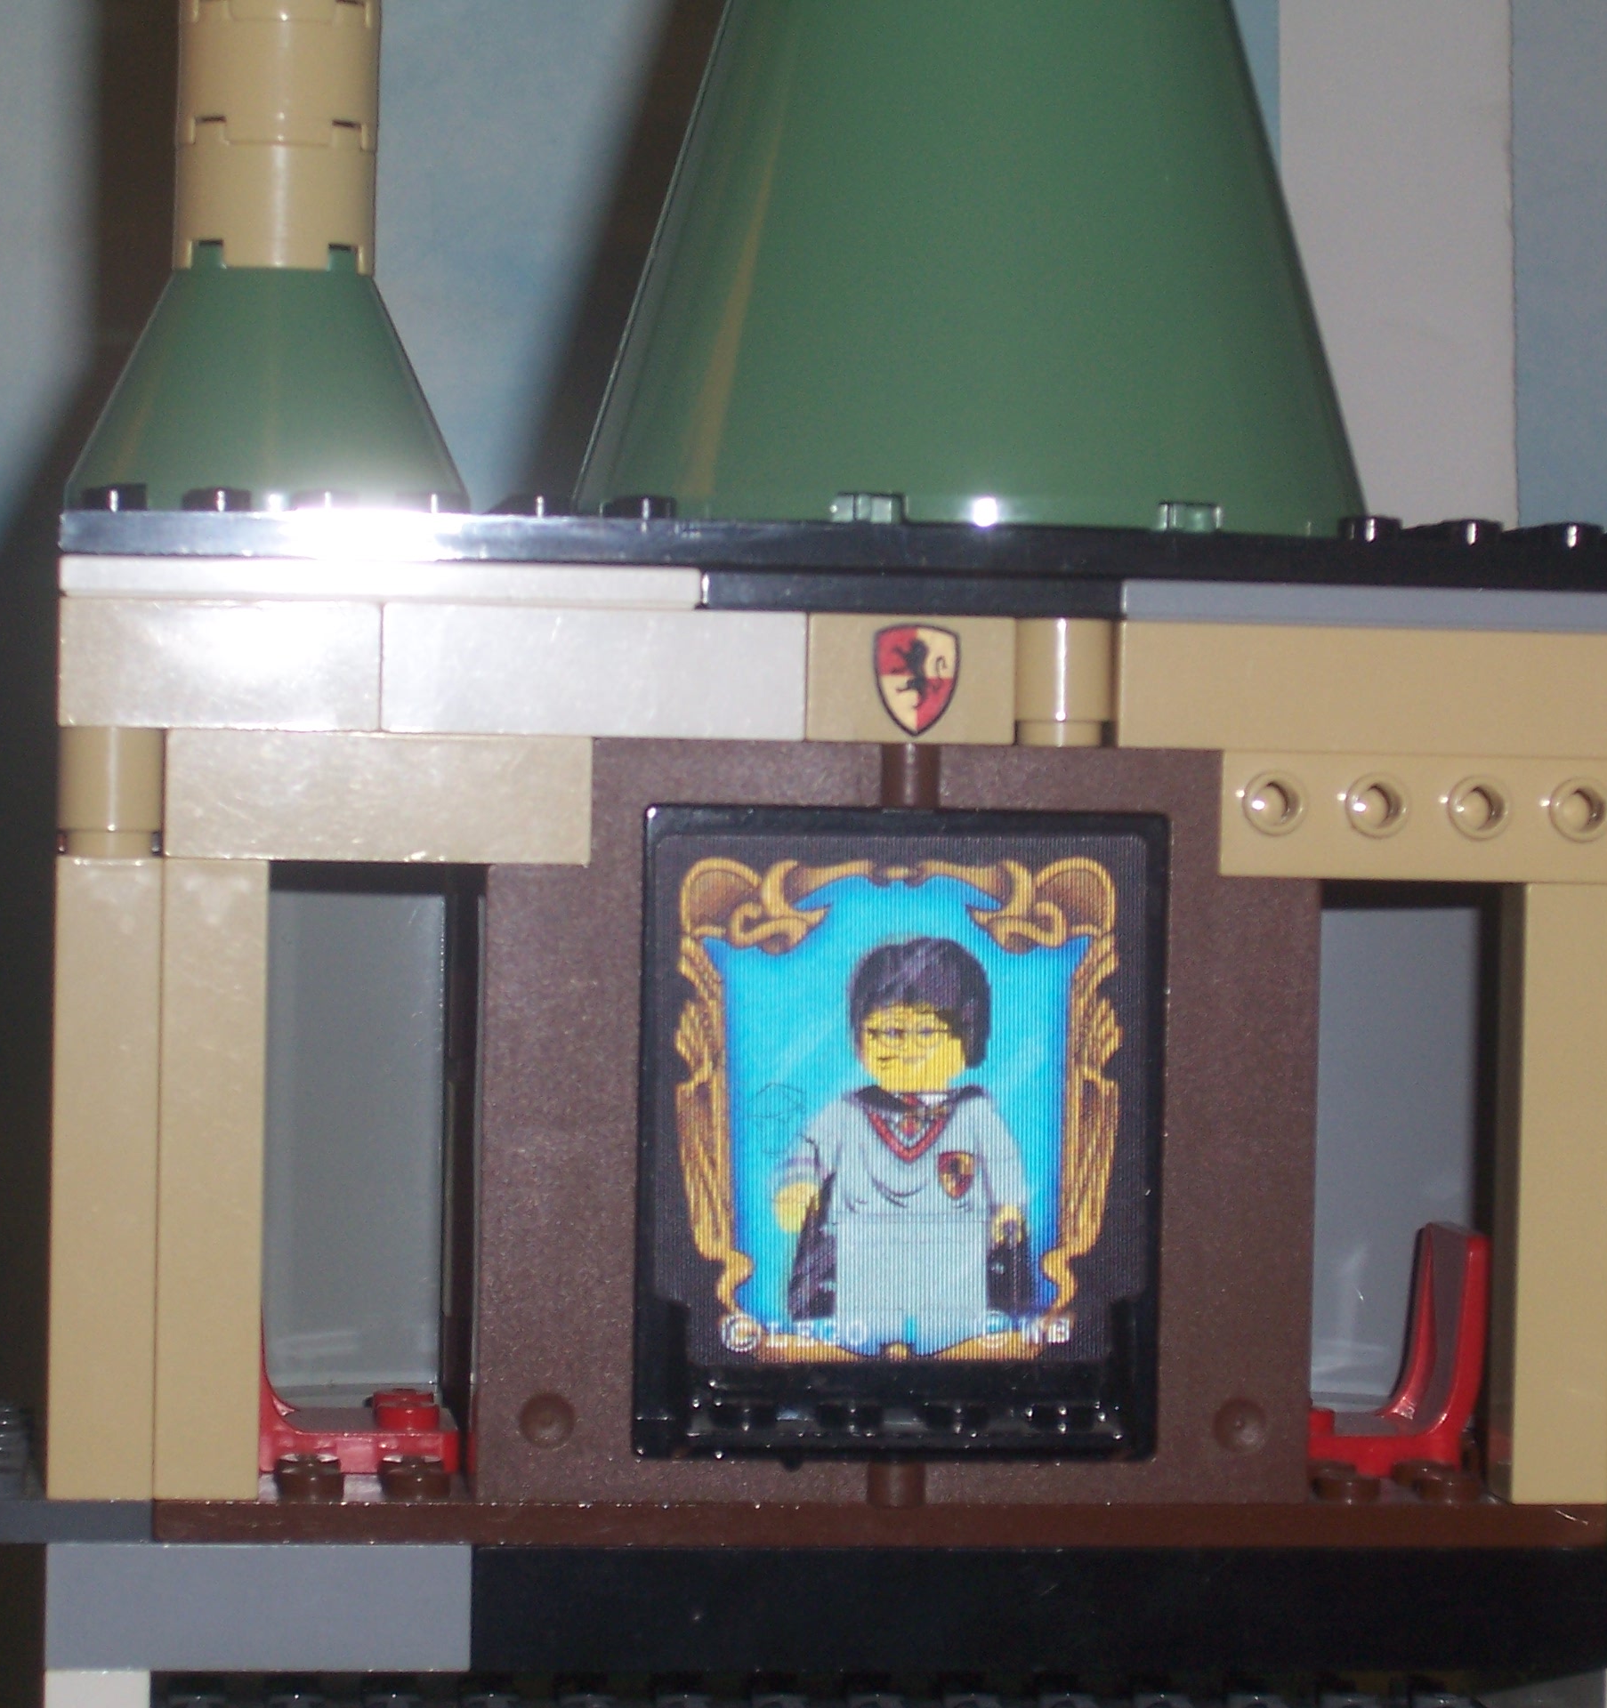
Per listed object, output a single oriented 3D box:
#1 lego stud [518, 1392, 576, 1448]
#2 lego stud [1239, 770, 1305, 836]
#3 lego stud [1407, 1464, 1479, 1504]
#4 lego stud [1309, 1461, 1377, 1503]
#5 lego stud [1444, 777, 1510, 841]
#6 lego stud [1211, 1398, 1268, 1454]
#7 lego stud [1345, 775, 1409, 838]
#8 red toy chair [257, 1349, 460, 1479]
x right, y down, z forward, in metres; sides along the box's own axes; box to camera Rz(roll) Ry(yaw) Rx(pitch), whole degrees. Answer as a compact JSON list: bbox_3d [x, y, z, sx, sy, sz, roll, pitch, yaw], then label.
[{"bbox_3d":[-0.019,0.043,0.407,0.004,0.004,0.001,1,1,-7],"label":"lego stud"},{"bbox_3d":[0.036,-0.004,0.412,0.005,0.005,0.002,1,1,-7],"label":"lego stud"},{"bbox_3d":[0.050,0.049,0.420,0.005,0.002,0.005,1,1,-7],"label":"lego stud"},{"bbox_3d":[0.042,0.049,0.419,0.005,0.002,0.005,1,1,-7],"label":"lego stud"},{"bbox_3d":[0.052,-0.004,0.414,0.005,0.005,0.002,1,1,-7],"label":"lego stud"},{"bbox_3d":[0.033,0.044,0.413,0.004,0.004,0.001,1,1,-7],"label":"lego stud"},{"bbox_3d":[0.044,-0.004,0.413,0.005,0.005,0.002,1,1,-7],"label":"lego stud"},{"bbox_3d":[-0.037,0.038,0.428,0.018,0.019,0.016,1,1,-7],"label":"red toy chair"}]

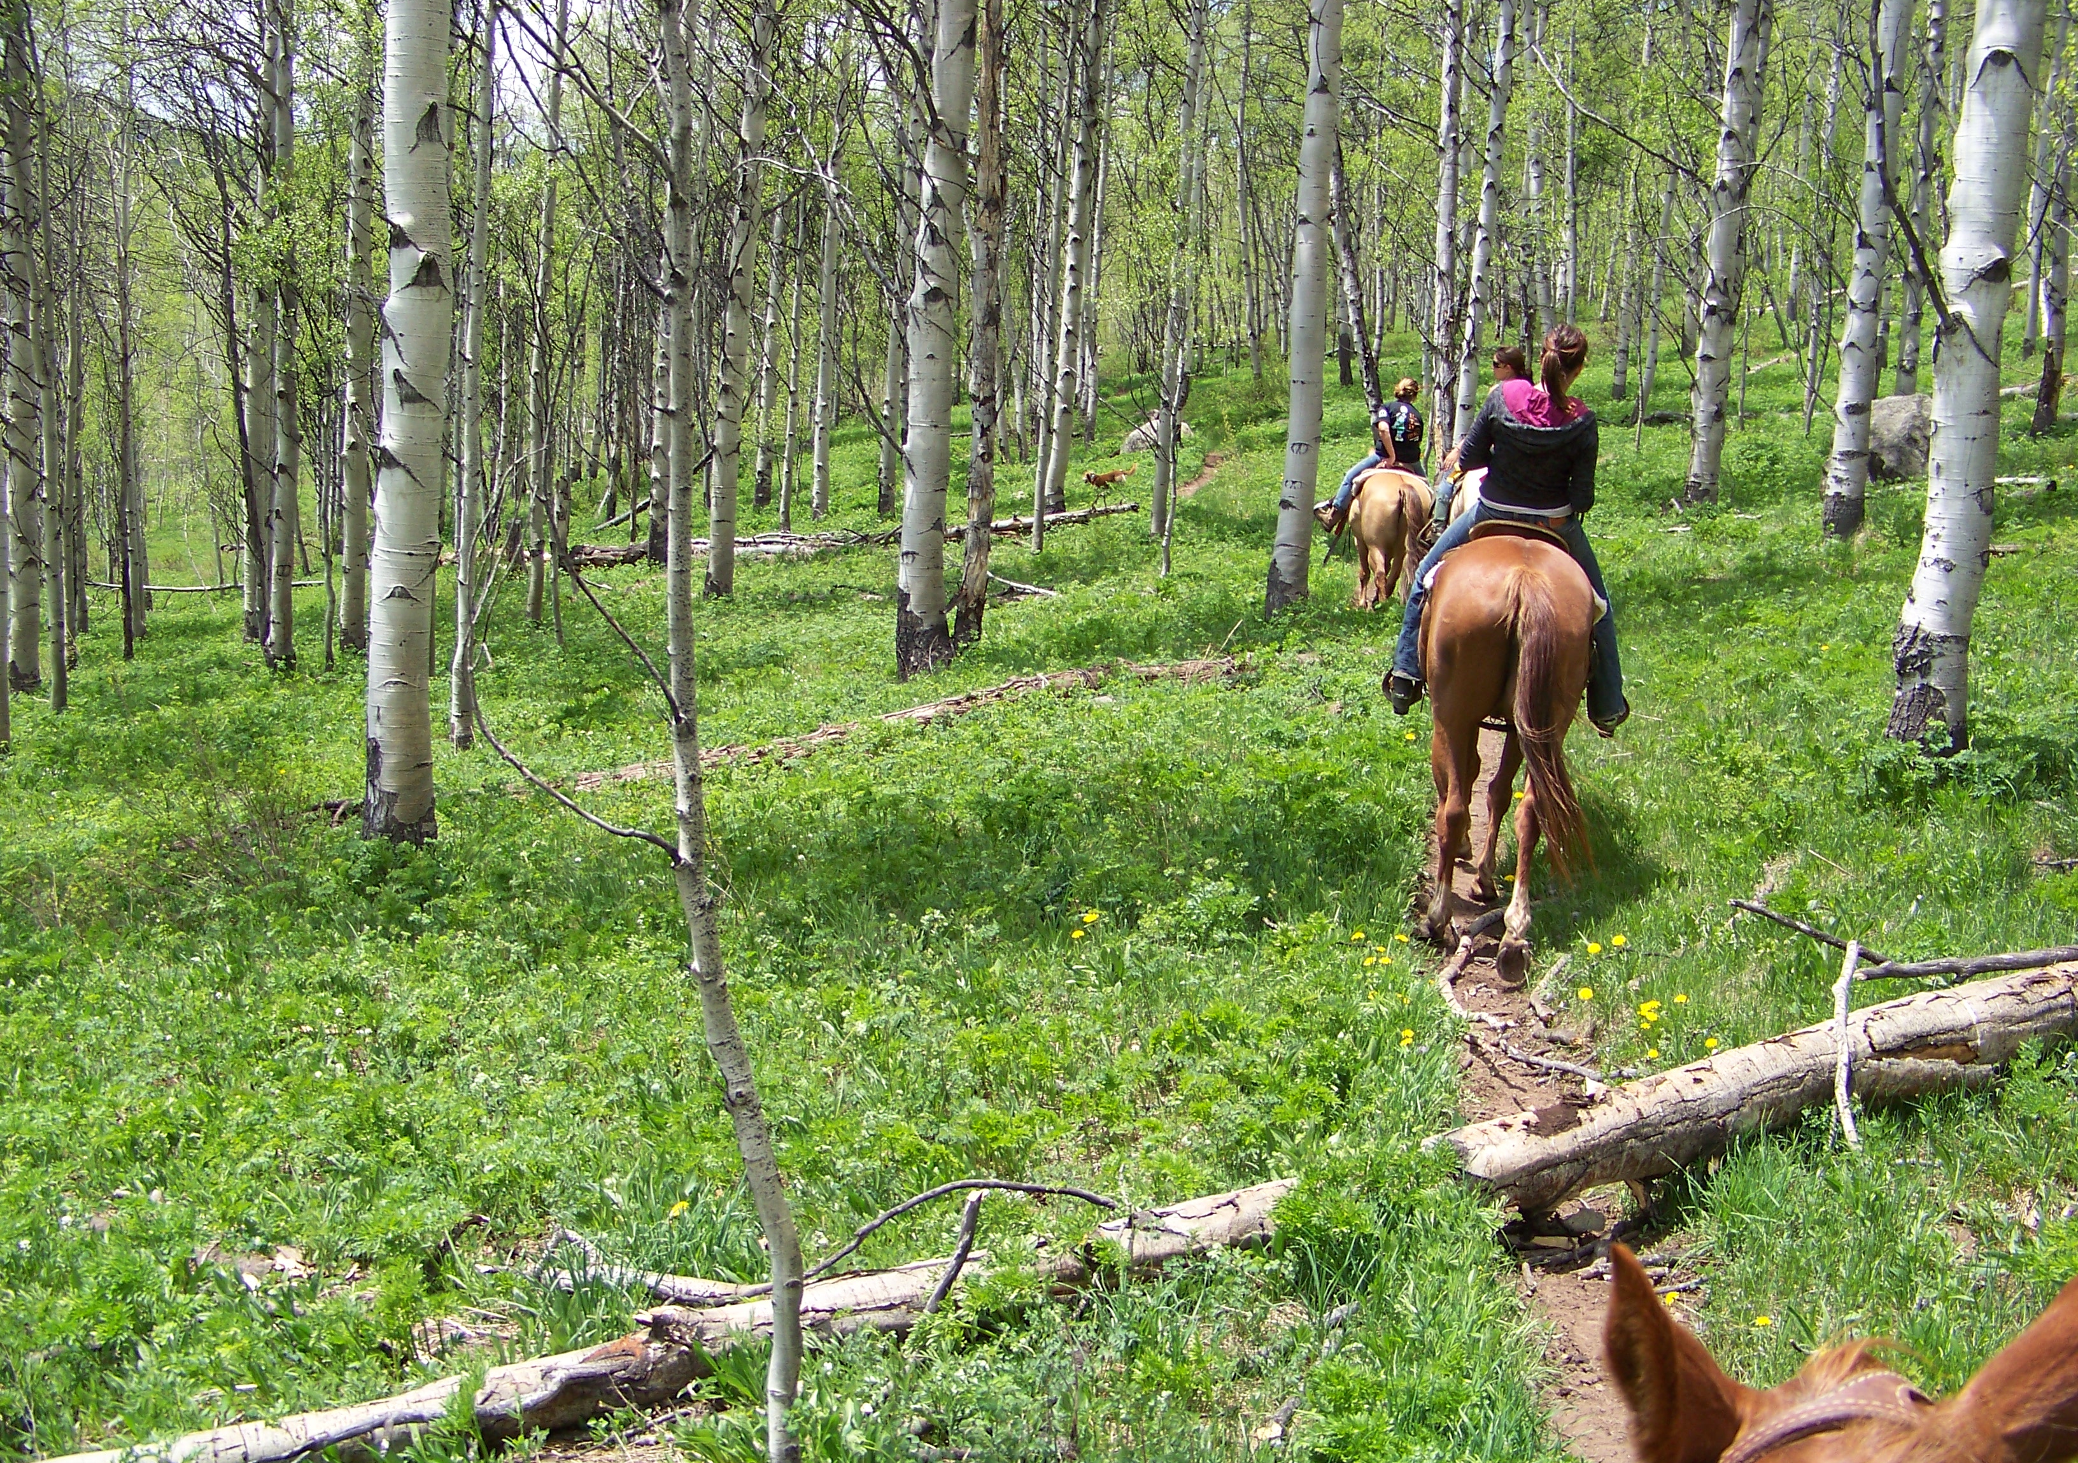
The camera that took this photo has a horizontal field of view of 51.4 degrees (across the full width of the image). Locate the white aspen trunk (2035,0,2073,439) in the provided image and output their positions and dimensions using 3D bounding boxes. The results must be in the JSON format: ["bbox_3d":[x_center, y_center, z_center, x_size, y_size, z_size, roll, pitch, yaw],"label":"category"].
[{"bbox_3d":[12.687,-6.379,27.000,0.330,5.600,0.330,4,8,24],"label":"white aspen trunk"}]

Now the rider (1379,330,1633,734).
[{"bbox_3d":[1.817,-0.786,8.400,0.880,1.550,0.700,3,7,10],"label":"rider"}]

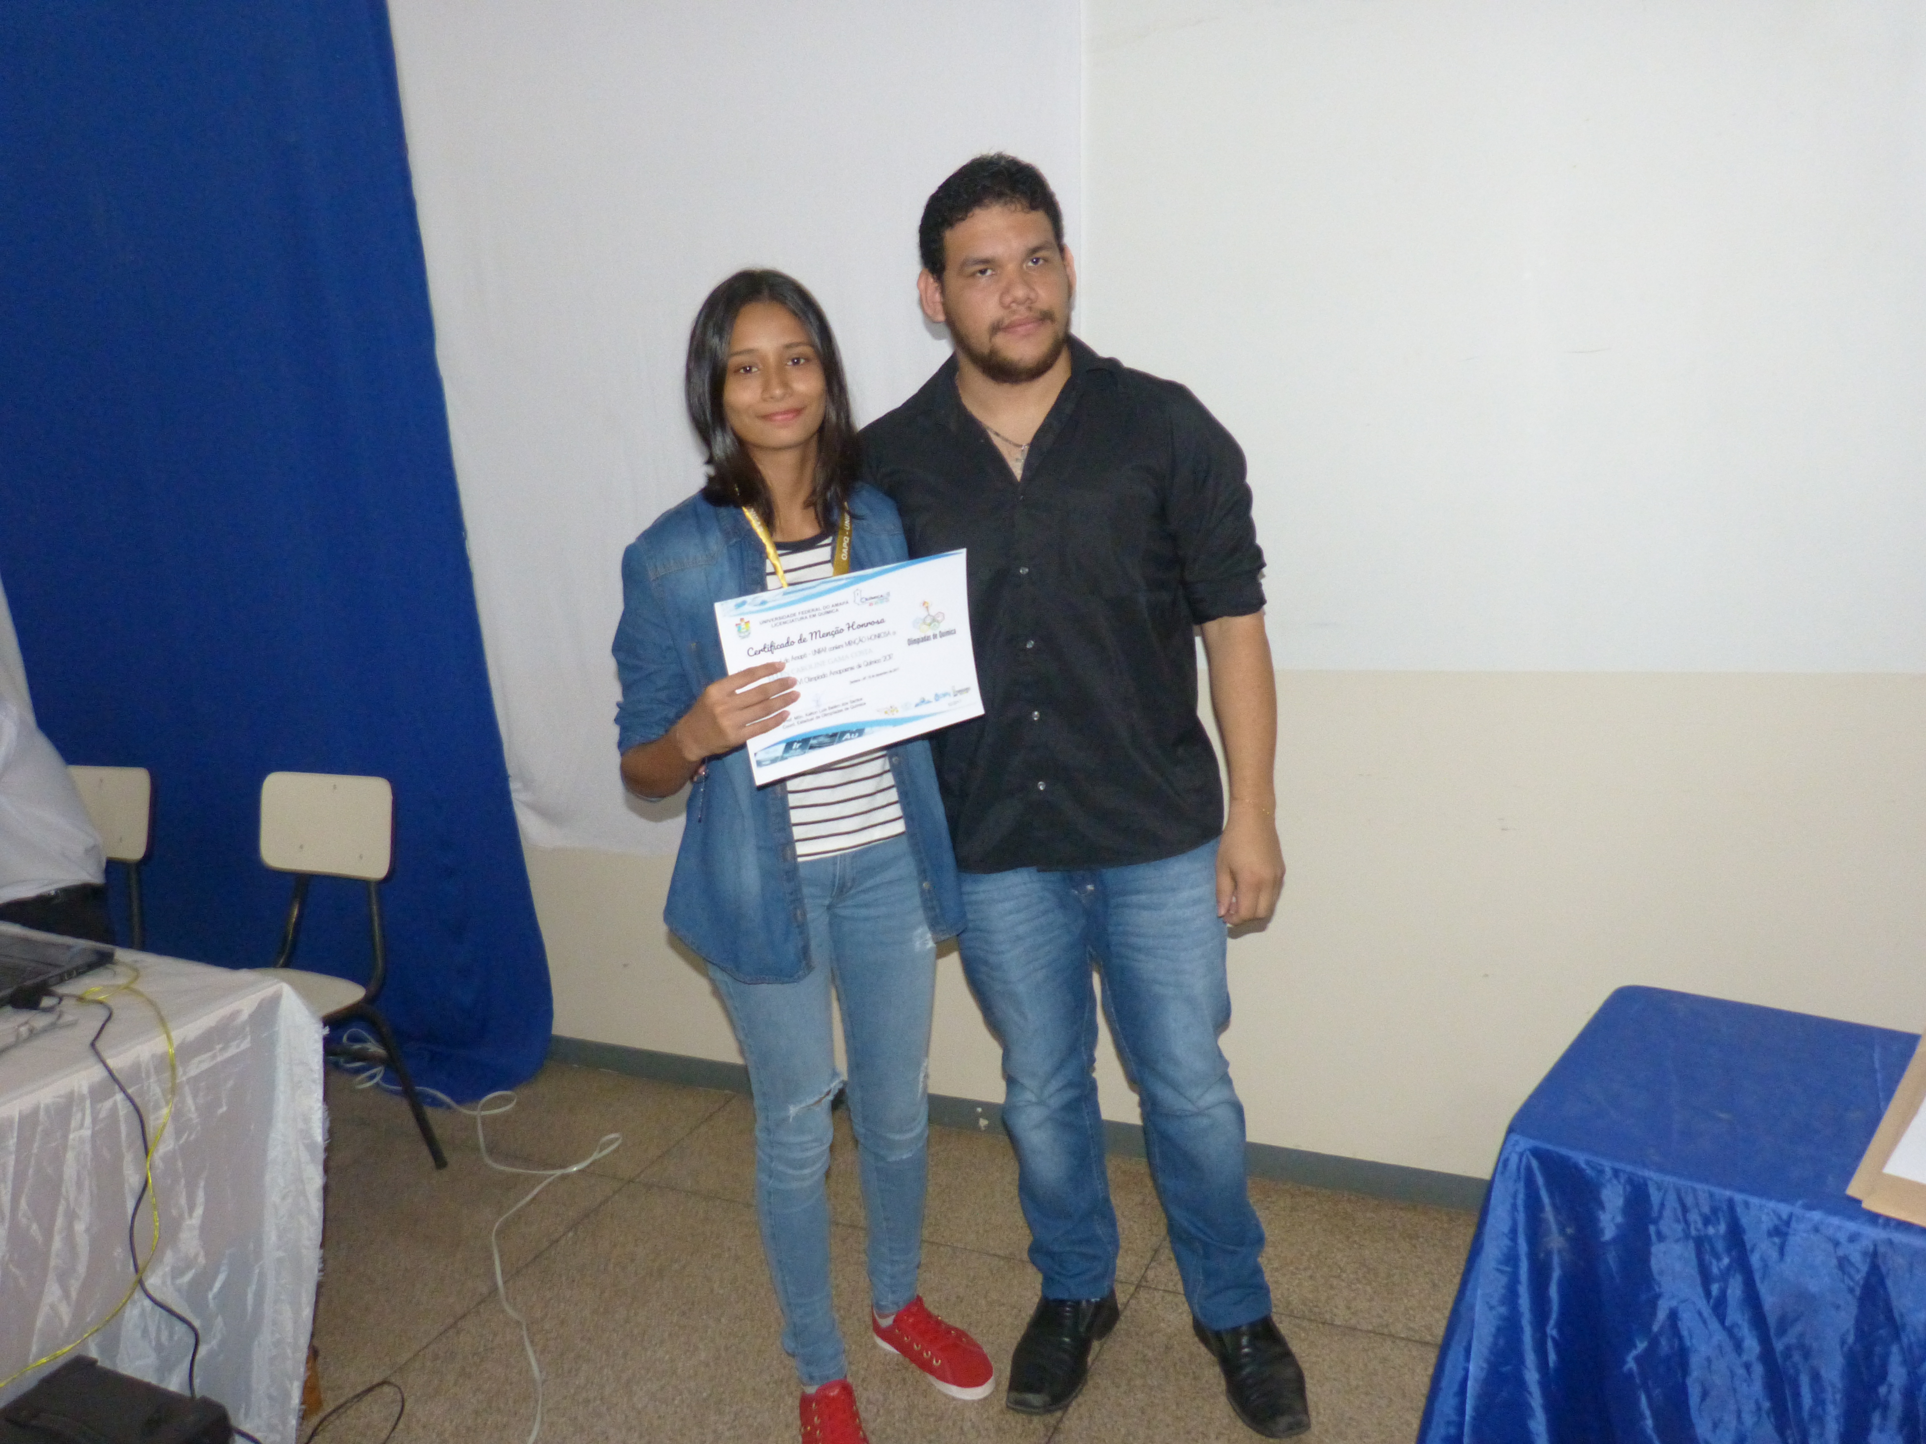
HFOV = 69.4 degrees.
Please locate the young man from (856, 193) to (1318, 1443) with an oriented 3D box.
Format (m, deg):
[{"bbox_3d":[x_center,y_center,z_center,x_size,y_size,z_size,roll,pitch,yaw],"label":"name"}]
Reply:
[{"bbox_3d":[0.145,0.121,1.908,0.570,1.695,0.400,-2,13,13],"label":"young man"}]

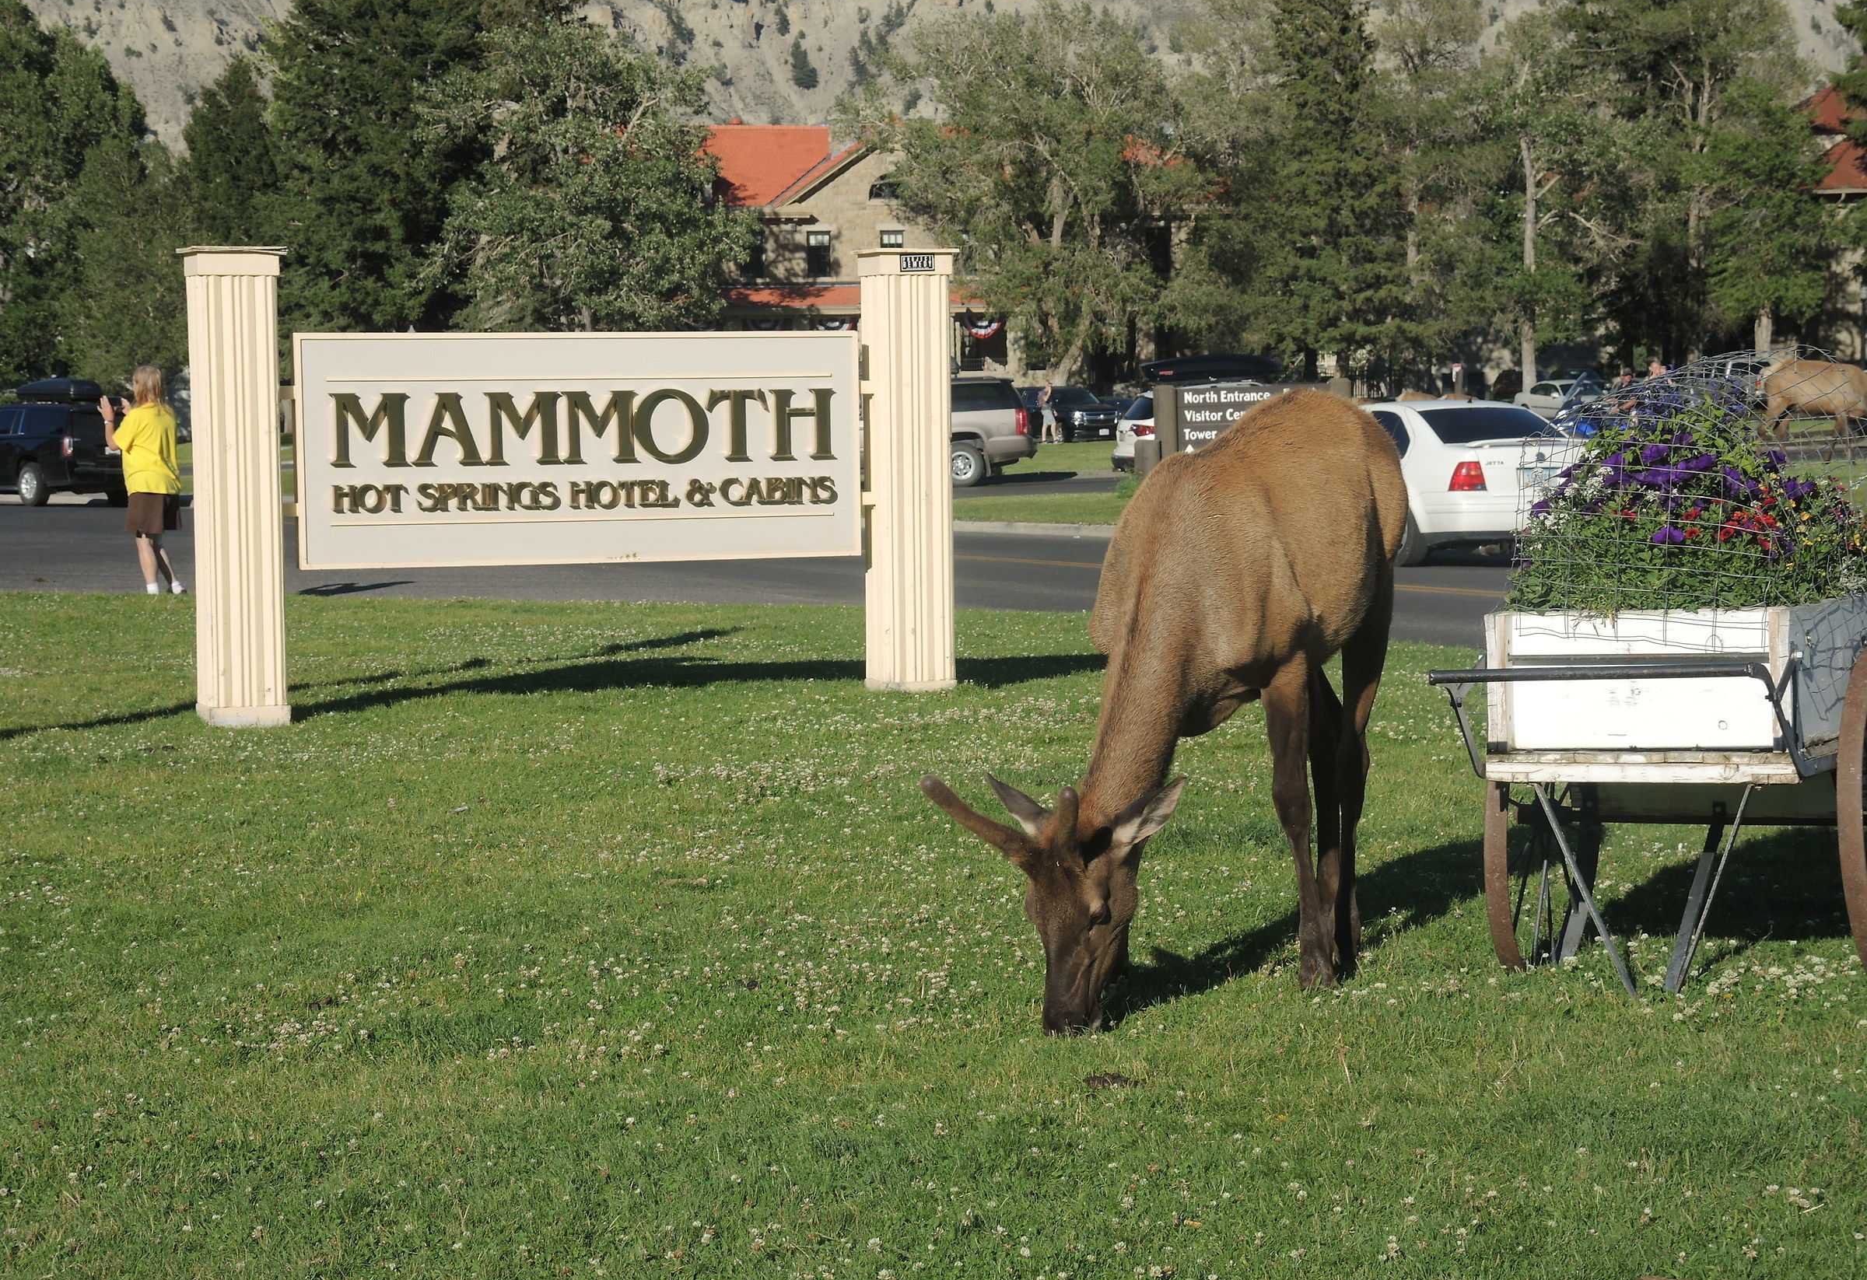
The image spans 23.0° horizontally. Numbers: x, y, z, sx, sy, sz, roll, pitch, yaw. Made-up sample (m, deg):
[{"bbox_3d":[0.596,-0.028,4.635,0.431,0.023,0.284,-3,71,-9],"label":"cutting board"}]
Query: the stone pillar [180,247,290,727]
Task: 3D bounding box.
[{"bbox_3d":[-3.101,-0.685,20.379,0.410,2.100,0.310,-2,3,-23],"label":"stone pillar"}]

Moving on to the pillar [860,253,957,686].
[{"bbox_3d":[-0.117,-0.804,21.675,0.410,2.068,0.310,-2,3,-23],"label":"pillar"}]

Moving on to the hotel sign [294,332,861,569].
[{"bbox_3d":[-1.612,-0.883,21.020,2.720,1.057,0.100,-2,3,-23],"label":"hotel sign"}]

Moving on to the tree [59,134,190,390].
[{"bbox_3d":[-26.415,-11.573,150.000,4.200,9.449,4.200,-1,3,0],"label":"tree"}]

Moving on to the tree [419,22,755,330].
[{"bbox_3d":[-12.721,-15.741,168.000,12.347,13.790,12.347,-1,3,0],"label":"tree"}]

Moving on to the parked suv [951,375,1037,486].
[{"bbox_3d":[-0.796,-3.797,84.257,5.200,1.930,2.000,0,3,7],"label":"parked suv"}]

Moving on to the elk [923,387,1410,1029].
[{"bbox_3d":[0.599,0.113,10.600,0.650,1.370,1.800,0,3,22],"label":"elk"}]

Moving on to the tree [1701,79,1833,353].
[{"bbox_3d":[31.247,-15.268,172.000,4.980,11.547,4.980,-1,3,0],"label":"tree"}]

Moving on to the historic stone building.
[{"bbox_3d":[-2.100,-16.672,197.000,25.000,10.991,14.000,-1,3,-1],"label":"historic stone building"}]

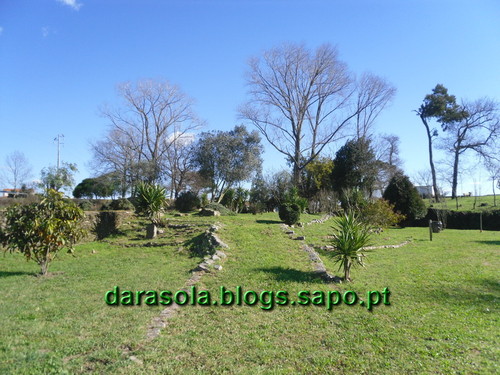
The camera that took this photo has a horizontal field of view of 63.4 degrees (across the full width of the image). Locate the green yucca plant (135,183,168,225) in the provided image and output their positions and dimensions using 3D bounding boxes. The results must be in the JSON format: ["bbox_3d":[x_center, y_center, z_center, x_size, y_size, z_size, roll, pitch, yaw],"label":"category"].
[{"bbox_3d":[-3.322,0.568,13.500,1.070,1.470,1.010,0,-1,0],"label":"green yucca plant"}]

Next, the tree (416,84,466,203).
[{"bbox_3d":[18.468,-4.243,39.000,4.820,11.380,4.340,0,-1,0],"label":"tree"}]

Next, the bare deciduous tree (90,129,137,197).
[{"bbox_3d":[-14.177,-2.493,42.000,4.780,7.270,4.540,0,-1,0],"label":"bare deciduous tree"}]

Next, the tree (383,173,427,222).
[{"bbox_3d":[8.596,0.584,22.500,2.450,2.840,2.330,0,-1,0],"label":"tree"}]

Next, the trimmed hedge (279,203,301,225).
[{"bbox_3d":[1.563,1.048,16.000,0.870,0.910,0.840,0,-1,0],"label":"trimmed hedge"}]

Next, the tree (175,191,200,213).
[{"bbox_3d":[-3.555,0.825,23.000,1.480,1.310,1.400,0,-1,0],"label":"tree"}]

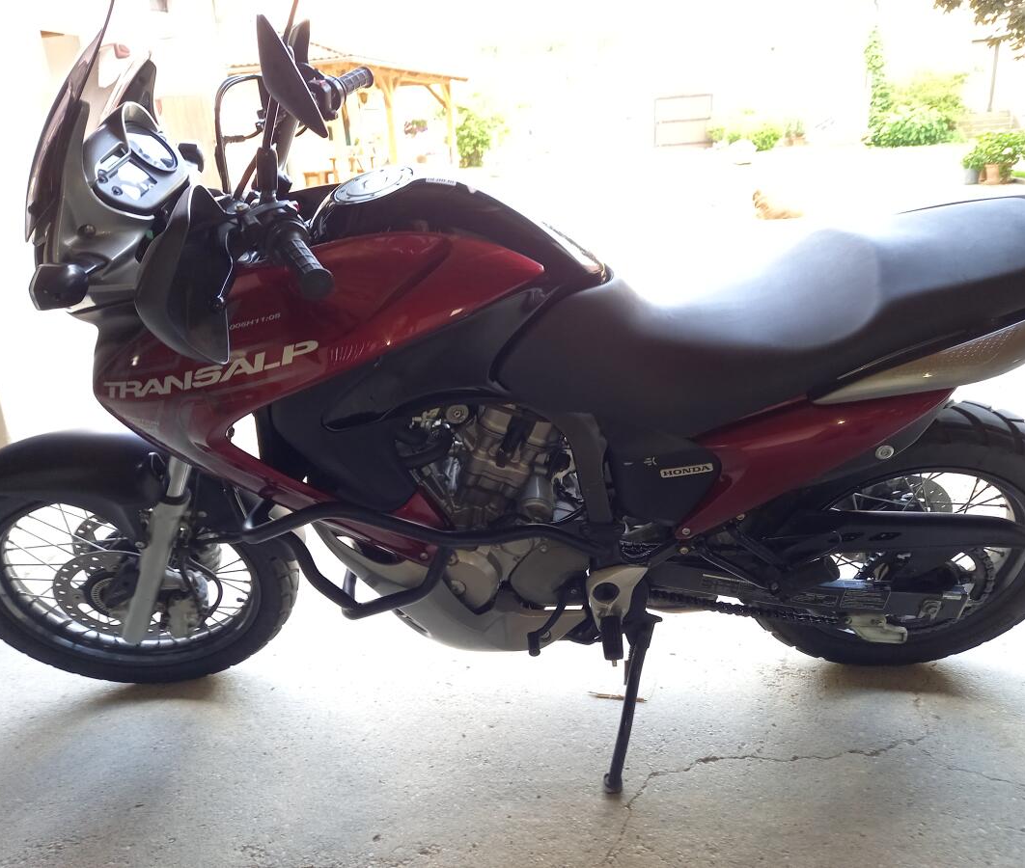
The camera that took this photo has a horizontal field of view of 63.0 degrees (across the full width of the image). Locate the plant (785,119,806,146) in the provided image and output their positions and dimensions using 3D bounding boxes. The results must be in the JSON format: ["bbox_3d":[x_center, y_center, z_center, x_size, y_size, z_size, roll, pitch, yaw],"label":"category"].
[{"bbox_3d":[6.604,-7.053,19.500,0.460,0.580,0.400,3,22,18],"label":"plant"}]

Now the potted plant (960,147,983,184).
[{"bbox_3d":[5.531,-3.229,10.050,0.280,0.400,0.280,7,23,27],"label":"potted plant"}]

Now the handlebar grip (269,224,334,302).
[{"bbox_3d":[-0.235,-0.199,0.938,0.042,0.042,0.130,-20,44,-14],"label":"handlebar grip"}]

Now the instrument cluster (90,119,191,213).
[{"bbox_3d":[-0.568,-0.381,1.236,0.080,0.135,0.225,-40,25,26],"label":"instrument cluster"}]

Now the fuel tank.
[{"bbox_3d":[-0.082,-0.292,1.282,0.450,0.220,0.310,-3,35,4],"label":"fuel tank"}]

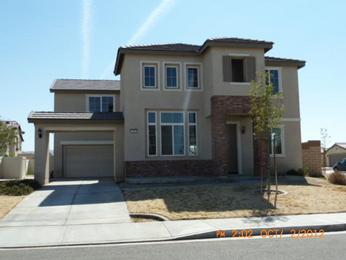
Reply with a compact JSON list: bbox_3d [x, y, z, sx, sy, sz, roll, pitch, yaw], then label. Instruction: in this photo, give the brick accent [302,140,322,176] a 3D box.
[{"bbox_3d":[7.726,1.607,22.400,1.150,2.000,0.400,0,-6,-10],"label":"brick accent"}]

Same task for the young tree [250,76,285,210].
[{"bbox_3d":[3.472,0.147,14.700,1.200,4.450,1.200,0,-6,-10],"label":"young tree"}]

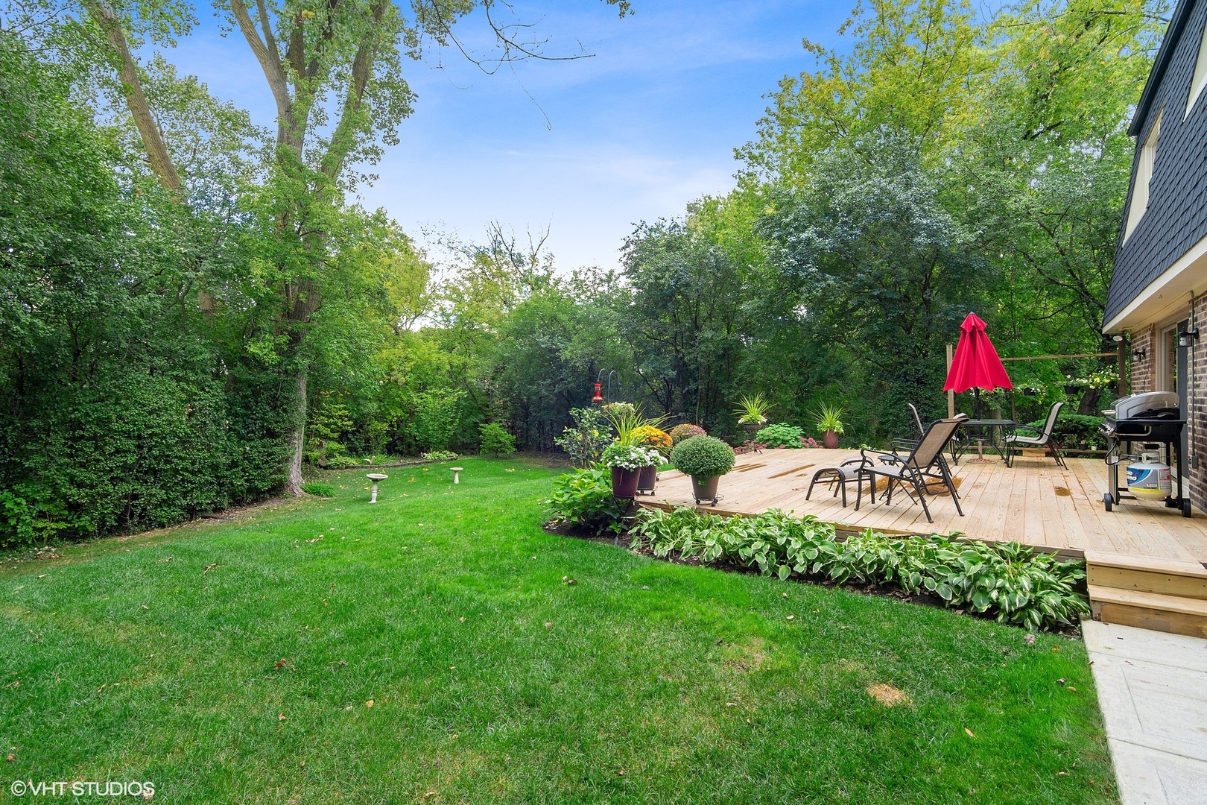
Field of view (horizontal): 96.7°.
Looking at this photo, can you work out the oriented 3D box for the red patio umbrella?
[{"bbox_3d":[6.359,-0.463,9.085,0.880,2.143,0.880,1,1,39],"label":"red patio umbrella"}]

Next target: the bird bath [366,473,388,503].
[{"bbox_3d":[-4.393,1.660,10.431,0.400,0.575,0.400,0,1,0],"label":"bird bath"}]

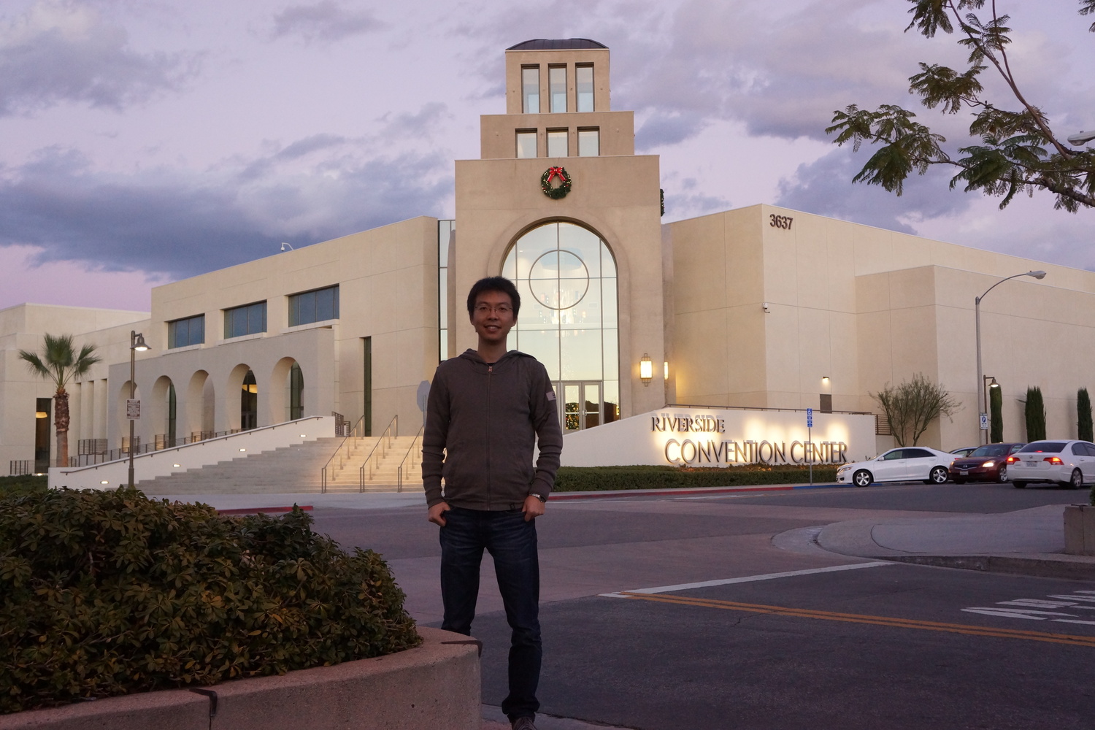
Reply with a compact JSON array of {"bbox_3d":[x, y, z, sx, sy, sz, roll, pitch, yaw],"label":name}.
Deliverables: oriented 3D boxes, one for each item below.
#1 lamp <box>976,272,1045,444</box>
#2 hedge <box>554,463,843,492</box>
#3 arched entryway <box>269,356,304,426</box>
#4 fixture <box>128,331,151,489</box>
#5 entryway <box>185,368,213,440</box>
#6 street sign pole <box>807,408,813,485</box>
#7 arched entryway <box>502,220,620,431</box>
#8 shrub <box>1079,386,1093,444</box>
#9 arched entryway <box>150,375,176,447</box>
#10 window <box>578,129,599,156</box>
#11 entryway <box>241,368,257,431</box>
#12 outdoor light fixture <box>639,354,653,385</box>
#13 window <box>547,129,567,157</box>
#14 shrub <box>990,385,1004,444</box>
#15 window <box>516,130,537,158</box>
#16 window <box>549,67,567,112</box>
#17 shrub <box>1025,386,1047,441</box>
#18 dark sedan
[{"bbox_3d":[19.846,0.494,52.018,0.360,8.712,3.410,3,-6,-42],"label":"lamp"},{"bbox_3d":[5.967,4.278,46.750,18.500,0.780,2.200,3,-6,-42],"label":"hedge"},{"bbox_3d":[-13.942,2.026,67.144,1.000,4.898,3.654,3,-6,-42],"label":"arched entryway"},{"bbox_3d":[-11.943,1.476,35.434,0.620,5.040,0.900,4,-6,-43],"label":"fixture"},{"bbox_3d":[-20.913,2.751,74.900,1.000,4.875,3.692,3,-6,-42],"label":"entryway"},{"bbox_3d":[9.866,3.072,45.700,0.300,2.897,0.070,3,-6,-42],"label":"street sign pole"},{"bbox_3d":[0.683,-1.842,58.883,5.640,10.300,0.350,-1,-5,3],"label":"arched entryway"},{"bbox_3d":[30.631,3.646,69.248,0.900,4.760,0.900,3,-6,-42],"label":"shrub"},{"bbox_3d":[-25.838,3.345,83.338,1.000,5.170,4.000,3,-6,-42],"label":"arched entryway"},{"bbox_3d":[2.025,-10.872,59.728,1.080,1.620,0.250,-1,-5,3],"label":"window"},{"bbox_3d":[-17.400,2.532,72.259,0.700,4.796,2.196,3,-6,-42],"label":"entryway"},{"bbox_3d":[4.638,0.241,57.109,0.560,1.560,0.320,-1,-5,3],"label":"outdoor light fixture"},{"bbox_3d":[0.510,-10.846,59.798,1.080,1.620,0.250,-1,-5,3],"label":"window"},{"bbox_3d":[23.275,3.313,62.939,0.660,4.600,0.660,3,-6,-42],"label":"shrub"},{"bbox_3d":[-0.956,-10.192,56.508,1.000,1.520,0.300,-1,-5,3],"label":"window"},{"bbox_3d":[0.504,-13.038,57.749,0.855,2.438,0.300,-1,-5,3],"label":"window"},{"bbox_3d":[26.223,3.461,65.303,1.080,4.627,1.080,3,-6,-42],"label":"shrub"},{"bbox_3d":[15.951,3.469,42.860,4.820,1.470,1.800,3,-6,-41],"label":"dark sedan"}]

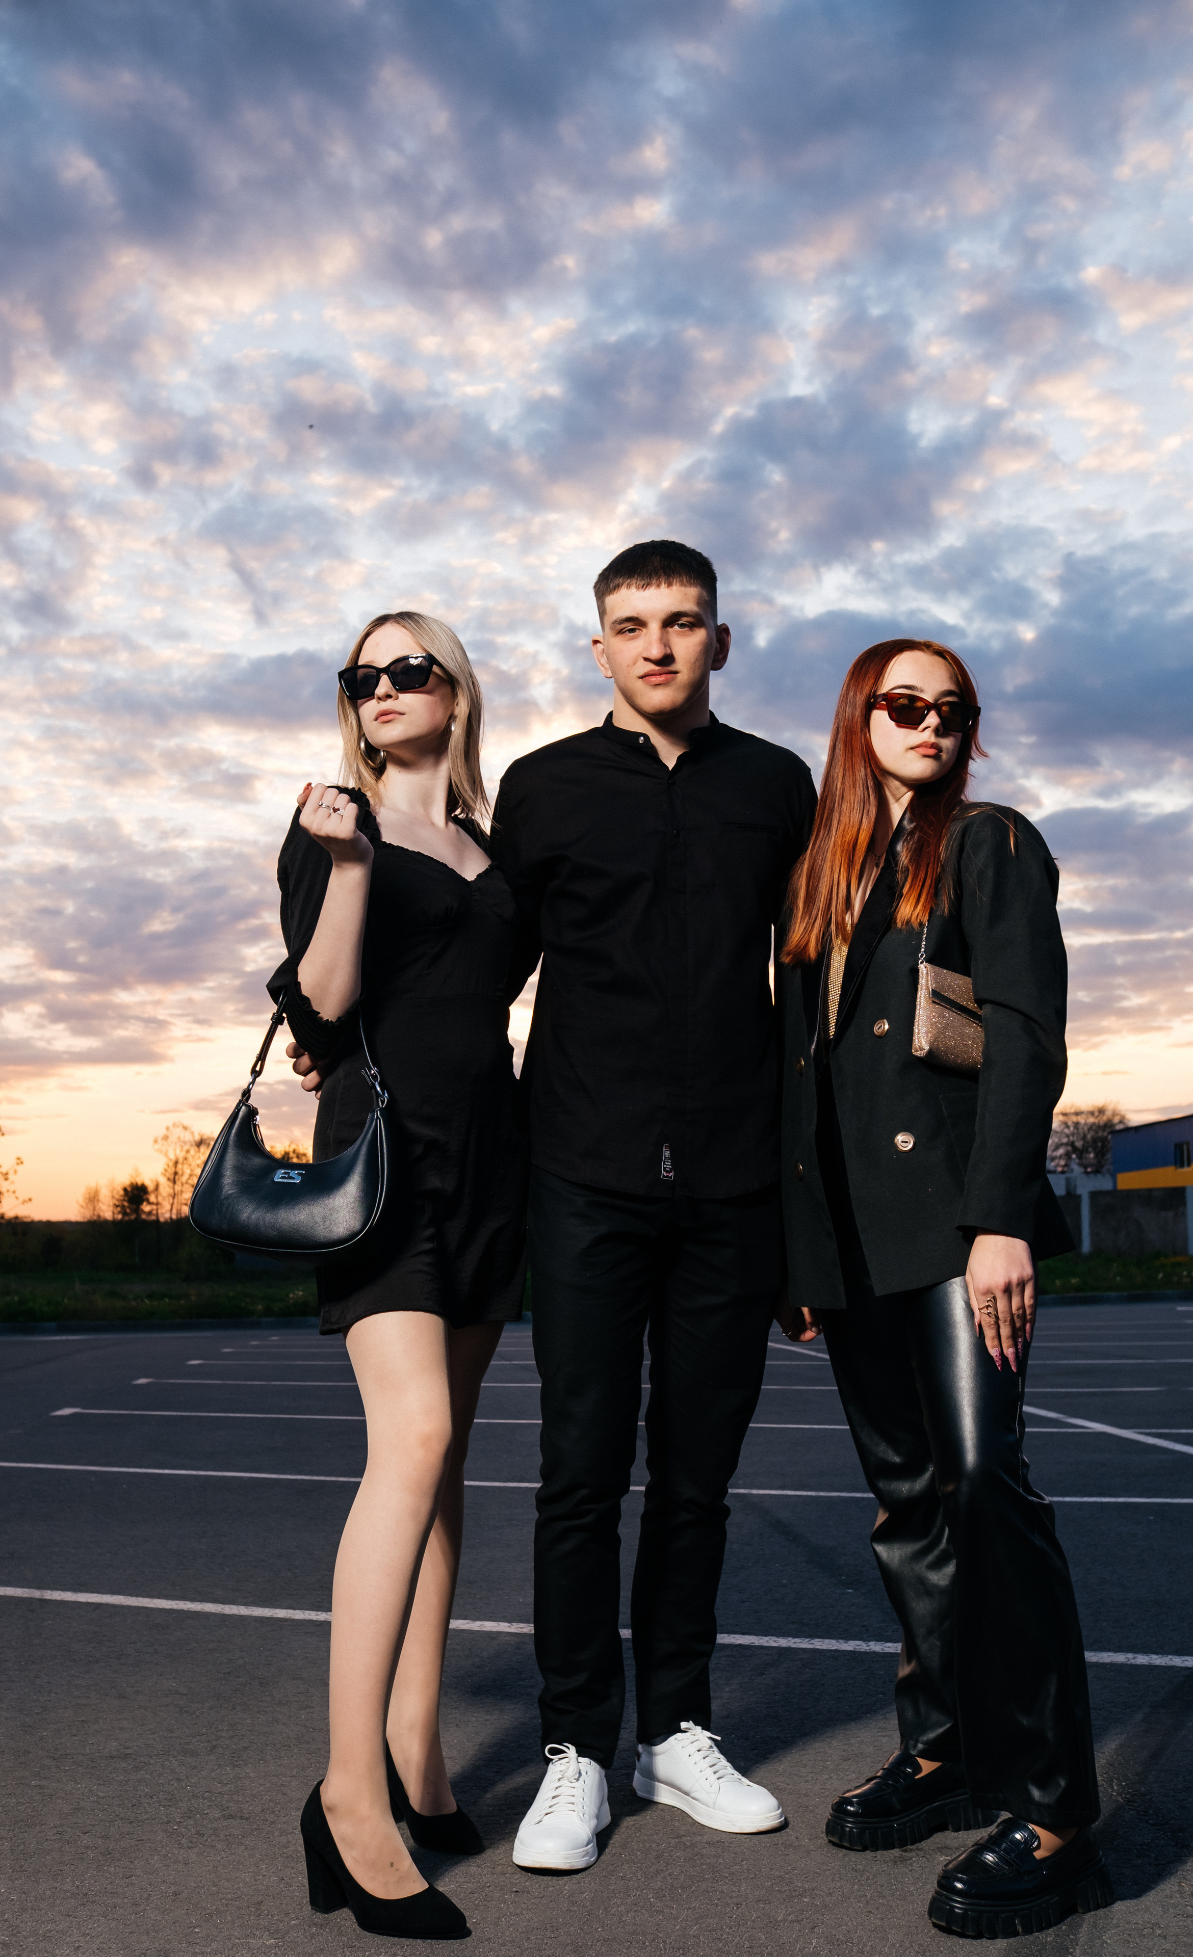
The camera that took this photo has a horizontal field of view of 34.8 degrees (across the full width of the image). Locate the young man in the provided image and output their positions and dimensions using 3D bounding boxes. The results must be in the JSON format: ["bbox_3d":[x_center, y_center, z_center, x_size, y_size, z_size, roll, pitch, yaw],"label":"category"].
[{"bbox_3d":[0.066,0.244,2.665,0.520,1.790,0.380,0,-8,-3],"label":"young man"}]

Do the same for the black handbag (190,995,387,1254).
[{"bbox_3d":[-0.377,0.183,2.340,0.250,0.325,0.090,0,-8,-5],"label":"black handbag"}]

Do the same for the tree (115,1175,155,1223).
[{"bbox_3d":[-25.450,13.291,105.000,2.400,4.900,2.400,-1,-8,0],"label":"tree"}]

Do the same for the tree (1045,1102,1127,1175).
[{"bbox_3d":[19.234,7.745,75.000,3.800,5.600,3.800,-1,-8,0],"label":"tree"}]

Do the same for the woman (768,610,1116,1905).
[{"bbox_3d":[0.445,0.315,2.491,0.480,1.590,0.400,-8,-11,42],"label":"woman"}]

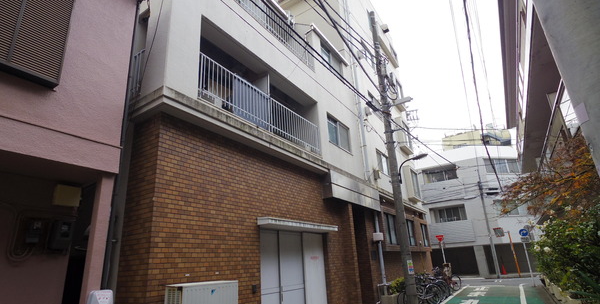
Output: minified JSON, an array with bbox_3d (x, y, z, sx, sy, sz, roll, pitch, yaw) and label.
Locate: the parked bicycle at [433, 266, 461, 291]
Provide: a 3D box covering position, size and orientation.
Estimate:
[{"bbox_3d":[6.606,5.787,14.239,1.750,1.120,0.580,3,-20,-15],"label":"parked bicycle"}]

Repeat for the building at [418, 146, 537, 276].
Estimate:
[{"bbox_3d":[13.941,4.874,24.979,8.600,9.200,7.200,-12,-21,25],"label":"building"}]

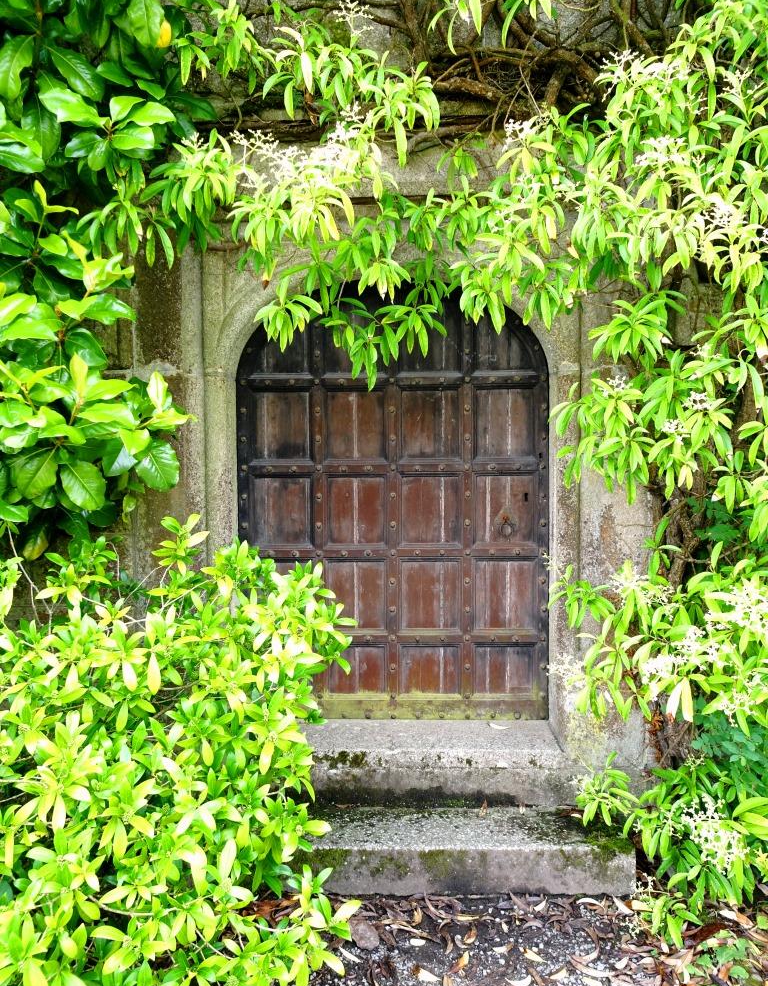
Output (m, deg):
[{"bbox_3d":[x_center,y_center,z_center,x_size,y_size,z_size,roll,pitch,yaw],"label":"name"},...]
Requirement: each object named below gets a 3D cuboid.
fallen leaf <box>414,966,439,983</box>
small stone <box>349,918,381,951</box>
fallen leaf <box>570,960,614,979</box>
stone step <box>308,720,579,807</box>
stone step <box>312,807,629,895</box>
[{"bbox_3d":[0.114,1.389,2.043,0.093,0.012,0.033,2,4,37],"label":"fallen leaf"},{"bbox_3d":[-0.053,1.379,2.228,0.088,0.045,0.098,-1,2,-19],"label":"small stone"},{"bbox_3d":[0.597,1.385,2.057,0.128,0.018,0.044,2,3,31],"label":"fallen leaf"},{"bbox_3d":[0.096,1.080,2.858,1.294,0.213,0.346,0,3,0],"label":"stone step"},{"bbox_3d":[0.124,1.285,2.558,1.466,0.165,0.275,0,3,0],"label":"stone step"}]

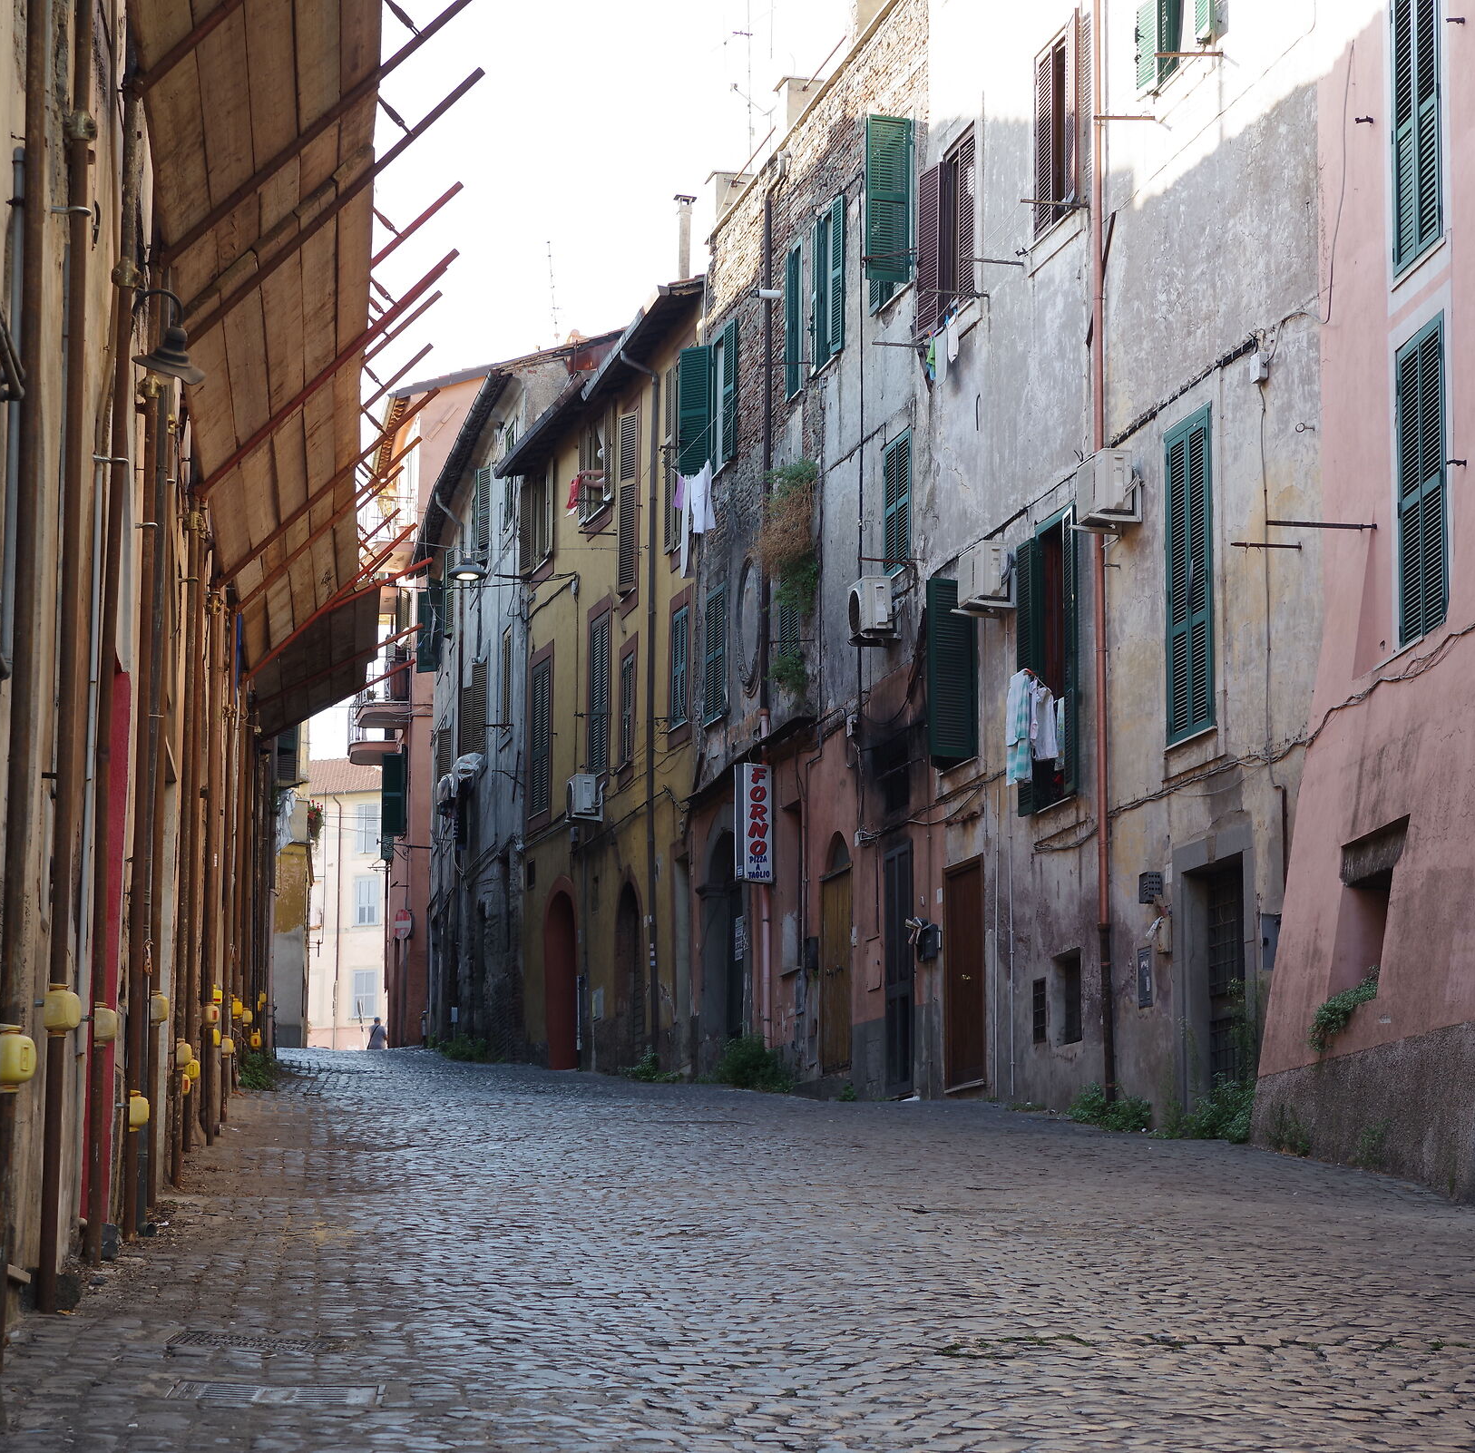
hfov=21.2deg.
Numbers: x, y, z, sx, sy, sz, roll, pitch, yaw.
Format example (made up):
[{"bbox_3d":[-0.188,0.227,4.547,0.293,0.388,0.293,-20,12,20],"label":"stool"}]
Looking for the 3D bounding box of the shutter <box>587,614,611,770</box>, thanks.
[{"bbox_3d":[-1.927,-0.427,55.025,0.120,2.318,1.280,2,-8,-14],"label":"shutter"}]

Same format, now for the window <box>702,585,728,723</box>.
[{"bbox_3d":[-0.278,-0.894,48.625,0.120,1.620,1.150,2,-9,-13],"label":"window"}]

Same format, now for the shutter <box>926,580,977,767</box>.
[{"bbox_3d":[2.023,-0.548,37.200,0.480,1.683,0.060,2,-8,-13],"label":"shutter"}]

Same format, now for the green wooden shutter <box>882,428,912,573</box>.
[{"bbox_3d":[1.620,-2.290,40.100,0.100,1.400,0.900,3,-10,-14],"label":"green wooden shutter"}]

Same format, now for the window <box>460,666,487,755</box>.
[{"bbox_3d":[-4.440,-0.274,66.643,0.300,1.550,1.400,2,-9,-11],"label":"window"}]

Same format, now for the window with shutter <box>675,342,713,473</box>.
[{"bbox_3d":[-0.511,-3.875,48.200,0.450,1.600,0.060,-5,-11,29],"label":"window with shutter"}]

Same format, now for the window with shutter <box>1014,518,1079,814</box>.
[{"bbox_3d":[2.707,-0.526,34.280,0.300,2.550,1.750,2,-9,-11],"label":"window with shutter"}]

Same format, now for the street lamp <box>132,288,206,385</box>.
[{"bbox_3d":[-2.341,-1.602,16.200,0.320,0.400,0.310,1,-8,-7],"label":"street lamp"}]

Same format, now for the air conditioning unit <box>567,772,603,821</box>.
[{"bbox_3d":[-2.161,0.982,54.679,0.290,0.550,0.760,2,-8,-14],"label":"air conditioning unit"}]

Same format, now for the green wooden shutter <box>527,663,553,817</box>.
[{"bbox_3d":[-2.791,0.189,56.000,0.120,2.150,1.050,3,-10,-15],"label":"green wooden shutter"}]

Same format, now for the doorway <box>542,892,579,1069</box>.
[{"bbox_3d":[-2.447,3.681,56.900,0.300,2.582,1.850,2,-8,-14],"label":"doorway"}]

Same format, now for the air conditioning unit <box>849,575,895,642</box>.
[{"bbox_3d":[1.369,-1.209,40.100,0.290,0.540,0.750,3,-10,-14],"label":"air conditioning unit"}]

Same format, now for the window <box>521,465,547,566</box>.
[{"bbox_3d":[-3.138,-3.256,60.947,0.250,1.650,1.500,3,-9,-15],"label":"window"}]

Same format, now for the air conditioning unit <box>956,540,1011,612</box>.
[{"bbox_3d":[2.269,-1.368,36.317,0.280,0.530,0.780,2,-8,-11],"label":"air conditioning unit"}]

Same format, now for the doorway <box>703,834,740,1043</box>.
[{"bbox_3d":[-0.060,2.761,48.429,0.350,2.925,2.150,2,-8,-12],"label":"doorway"}]

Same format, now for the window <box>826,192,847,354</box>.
[{"bbox_3d":[1.052,-4.929,43.775,0.150,1.775,1.069,2,-8,-12],"label":"window"}]

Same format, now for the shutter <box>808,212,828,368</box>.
[{"bbox_3d":[0.911,-4.772,43.000,0.130,1.750,0.750,3,-10,-14],"label":"shutter"}]

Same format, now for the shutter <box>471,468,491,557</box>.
[{"bbox_3d":[-4.349,-3.627,66.792,0.300,1.600,1.200,2,-9,-11],"label":"shutter"}]

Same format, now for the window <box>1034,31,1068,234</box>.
[{"bbox_3d":[2.827,-5.315,35.300,0.130,1.700,0.880,3,-10,-14],"label":"window"}]

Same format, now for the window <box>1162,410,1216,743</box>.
[{"bbox_3d":[3.545,-1.170,30.853,0.080,2.514,1.200,2,-8,-11],"label":"window"}]

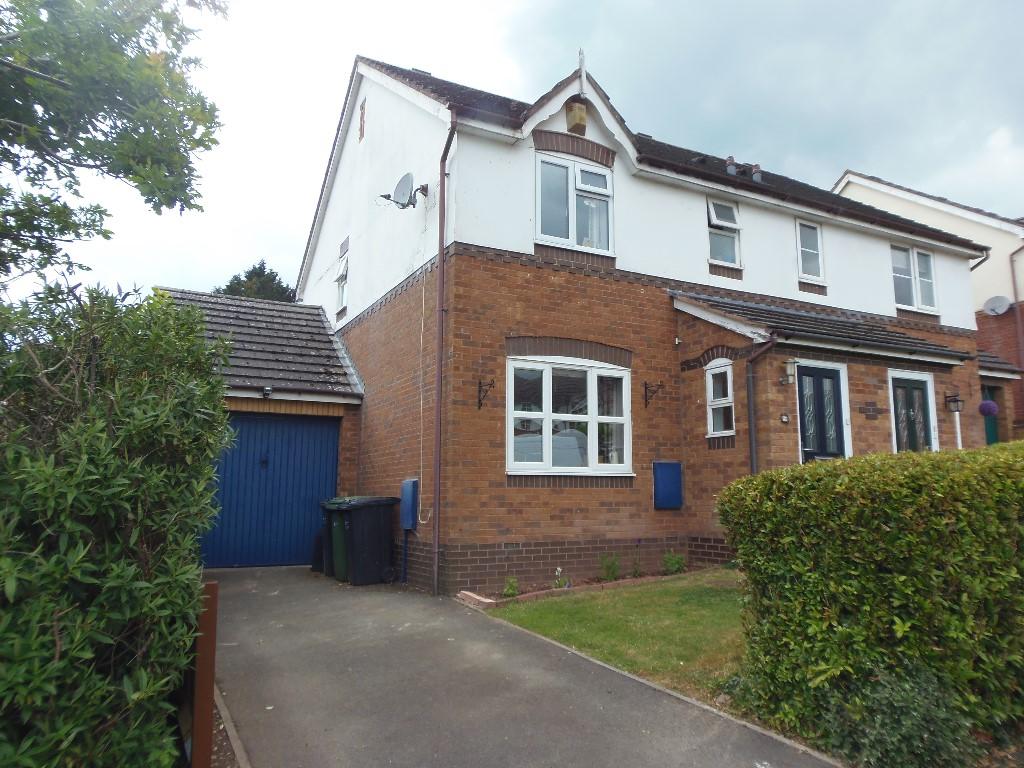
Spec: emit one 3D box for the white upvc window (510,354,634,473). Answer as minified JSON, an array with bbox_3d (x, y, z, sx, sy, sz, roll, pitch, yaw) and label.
[{"bbox_3d":[0.730,0.383,8.723,1.830,1.470,0.100,4,-9,-27],"label":"white upvc window"}]

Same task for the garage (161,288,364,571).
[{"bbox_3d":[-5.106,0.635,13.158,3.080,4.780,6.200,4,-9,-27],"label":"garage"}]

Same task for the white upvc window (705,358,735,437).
[{"bbox_3d":[2.617,0.176,8.898,0.100,0.980,0.520,4,-9,-27],"label":"white upvc window"}]

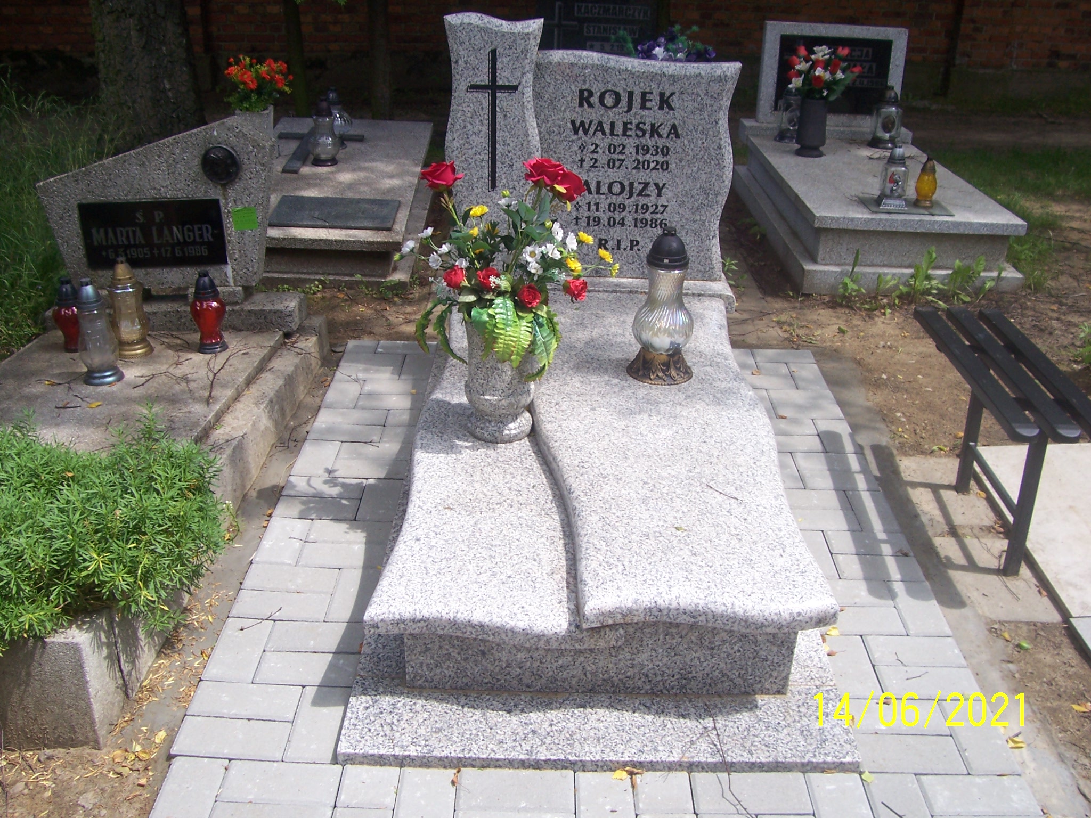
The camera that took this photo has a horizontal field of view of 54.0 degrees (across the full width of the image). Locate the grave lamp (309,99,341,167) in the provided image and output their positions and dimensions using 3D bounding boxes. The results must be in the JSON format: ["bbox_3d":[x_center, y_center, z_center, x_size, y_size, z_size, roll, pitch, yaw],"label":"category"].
[{"bbox_3d":[-1.006,-1.267,4.901,0.145,0.295,0.145,1,26,-1],"label":"grave lamp"}]

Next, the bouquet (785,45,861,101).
[{"bbox_3d":[1.232,-1.500,4.783,0.345,0.250,0.280,1,26,-1],"label":"bouquet"}]

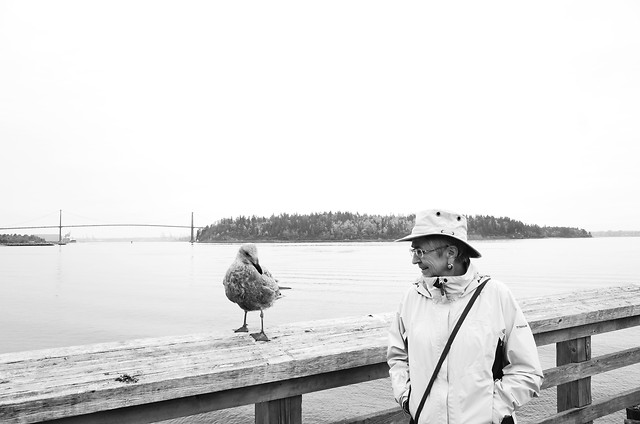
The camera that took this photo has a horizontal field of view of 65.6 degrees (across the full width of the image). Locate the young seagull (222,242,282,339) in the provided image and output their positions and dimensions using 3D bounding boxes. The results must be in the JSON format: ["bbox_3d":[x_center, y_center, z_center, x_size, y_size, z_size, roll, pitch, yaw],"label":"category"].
[{"bbox_3d":[-0.268,0.341,2.220,0.190,0.410,0.420,-2,-3,27],"label":"young seagull"}]

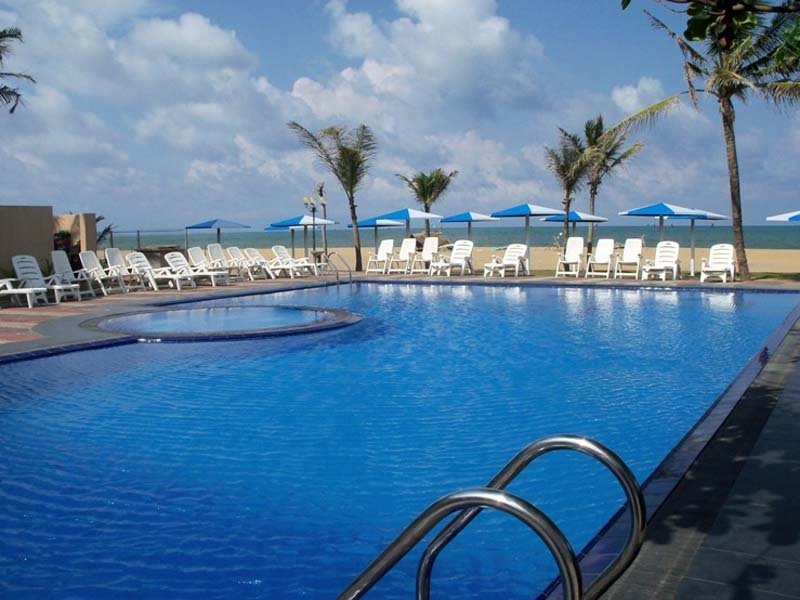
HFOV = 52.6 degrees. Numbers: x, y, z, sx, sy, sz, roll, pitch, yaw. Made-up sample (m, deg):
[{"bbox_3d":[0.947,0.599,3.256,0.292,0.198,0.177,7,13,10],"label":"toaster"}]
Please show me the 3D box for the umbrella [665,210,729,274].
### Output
[{"bbox_3d":[9.402,-1.848,26.000,2.350,2.150,2.350,2,6,28],"label":"umbrella"}]

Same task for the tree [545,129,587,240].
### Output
[{"bbox_3d":[5.028,-2.983,24.500,1.350,4.400,1.350,-1,5,0],"label":"tree"}]

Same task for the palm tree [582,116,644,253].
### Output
[{"bbox_3d":[7.511,-3.807,29.000,2.400,5.600,2.300,-1,5,0],"label":"palm tree"}]

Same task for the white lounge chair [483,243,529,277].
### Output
[{"bbox_3d":[3.080,-1.143,23.632,0.660,0.890,1.450,3,6,35],"label":"white lounge chair"}]

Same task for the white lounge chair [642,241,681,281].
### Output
[{"bbox_3d":[6.846,-1.026,21.173,0.660,0.980,1.400,3,6,34],"label":"white lounge chair"}]

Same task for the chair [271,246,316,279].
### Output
[{"bbox_3d":[-3.055,-1.212,25.126,1.600,0.900,0.700,2,6,28],"label":"chair"}]

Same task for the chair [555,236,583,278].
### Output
[{"bbox_3d":[4.936,-1.226,23.350,0.650,1.120,0.880,2,6,28],"label":"chair"}]

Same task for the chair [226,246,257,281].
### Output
[{"bbox_3d":[-4.452,-1.050,23.409,1.050,0.960,0.640,2,6,27],"label":"chair"}]

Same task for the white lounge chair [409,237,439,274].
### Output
[{"bbox_3d":[0.769,-1.358,25.400,0.650,1.100,0.880,2,6,28],"label":"white lounge chair"}]

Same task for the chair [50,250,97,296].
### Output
[{"bbox_3d":[-7.124,-0.553,17.522,0.820,1.030,0.630,2,6,28],"label":"chair"}]

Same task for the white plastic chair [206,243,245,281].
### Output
[{"bbox_3d":[-5.091,-1.074,23.600,0.850,1.080,0.650,2,6,30],"label":"white plastic chair"}]

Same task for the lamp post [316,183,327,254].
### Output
[{"bbox_3d":[-2.910,-2.652,30.148,0.360,3.400,0.360,-1,5,0],"label":"lamp post"}]

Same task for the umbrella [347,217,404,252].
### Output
[{"bbox_3d":[-0.950,-2.240,33.592,2.450,2.130,2.450,-1,5,0],"label":"umbrella"}]

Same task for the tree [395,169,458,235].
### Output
[{"bbox_3d":[0.999,-3.054,30.500,2.400,3.810,2.300,-1,5,0],"label":"tree"}]

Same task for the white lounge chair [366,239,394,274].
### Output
[{"bbox_3d":[-0.585,-1.361,25.610,0.640,1.080,0.820,2,6,31],"label":"white lounge chair"}]

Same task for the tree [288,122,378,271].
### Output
[{"bbox_3d":[-2.165,-3.497,27.346,2.950,5.080,2.800,-1,5,0],"label":"tree"}]

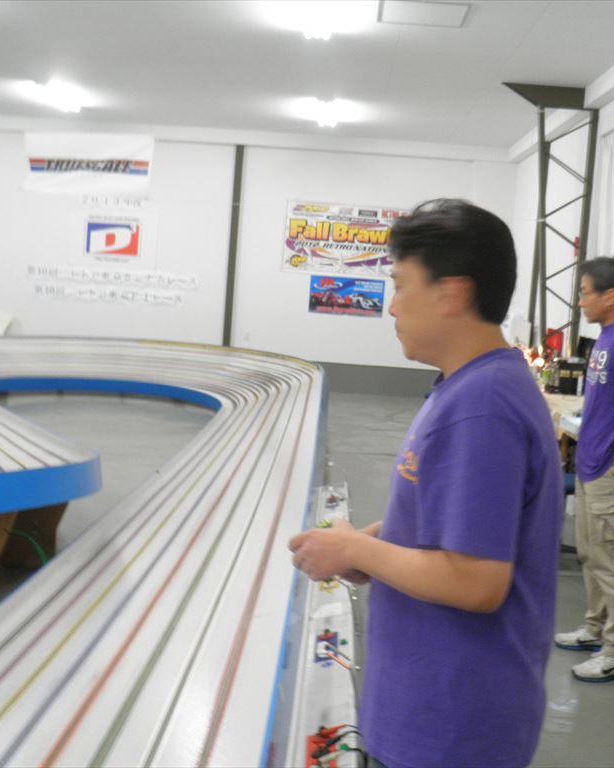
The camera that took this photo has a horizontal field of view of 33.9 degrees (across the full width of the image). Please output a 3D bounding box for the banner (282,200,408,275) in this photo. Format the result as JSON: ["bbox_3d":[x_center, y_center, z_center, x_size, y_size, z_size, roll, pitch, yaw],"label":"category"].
[{"bbox_3d":[0.724,-2.260,15.886,2.150,1.102,0.030,4,5,1],"label":"banner"}]

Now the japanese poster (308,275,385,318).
[{"bbox_3d":[0.638,-1.383,15.961,1.170,0.585,0.020,4,5,1],"label":"japanese poster"}]

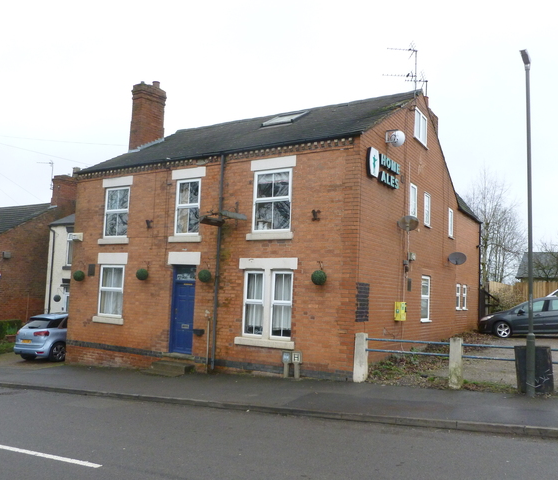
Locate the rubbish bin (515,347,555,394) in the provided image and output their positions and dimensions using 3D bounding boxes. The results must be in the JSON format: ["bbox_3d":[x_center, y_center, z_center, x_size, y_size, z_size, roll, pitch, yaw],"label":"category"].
[{"bbox_3d":[4.595,2.348,9.337,0.550,0.780,0.400,-1,-6,30],"label":"rubbish bin"}]

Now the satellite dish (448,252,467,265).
[{"bbox_3d":[6.365,0.666,18.441,0.641,0.476,0.250,0,-5,19],"label":"satellite dish"}]

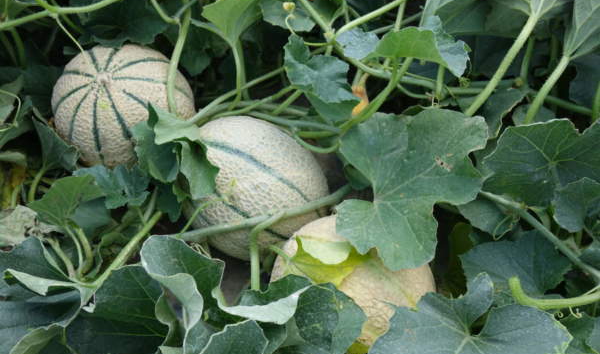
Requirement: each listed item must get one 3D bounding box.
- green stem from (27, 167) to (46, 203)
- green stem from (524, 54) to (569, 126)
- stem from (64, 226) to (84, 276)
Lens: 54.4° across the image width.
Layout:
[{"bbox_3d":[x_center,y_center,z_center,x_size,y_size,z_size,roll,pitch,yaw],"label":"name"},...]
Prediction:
[{"bbox_3d":[-0.276,0.009,0.610,0.008,0.041,0.009,17,22,-18],"label":"green stem"},{"bbox_3d":[0.282,-0.100,0.665,0.011,0.084,0.011,24,21,0],"label":"green stem"},{"bbox_3d":[-0.212,0.069,0.550,0.008,0.050,0.009,-5,24,6],"label":"stem"}]

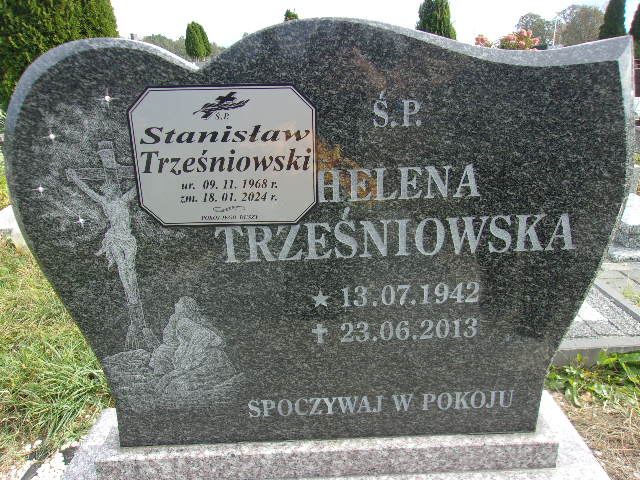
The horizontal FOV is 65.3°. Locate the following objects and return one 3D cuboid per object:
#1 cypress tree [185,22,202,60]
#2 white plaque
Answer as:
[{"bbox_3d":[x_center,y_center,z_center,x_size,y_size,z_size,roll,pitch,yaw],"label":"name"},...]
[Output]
[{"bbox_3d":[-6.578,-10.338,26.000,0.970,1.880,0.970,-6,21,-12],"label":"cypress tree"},{"bbox_3d":[-0.131,-0.113,0.695,0.250,0.190,0.008,-1,19,-1],"label":"white plaque"}]

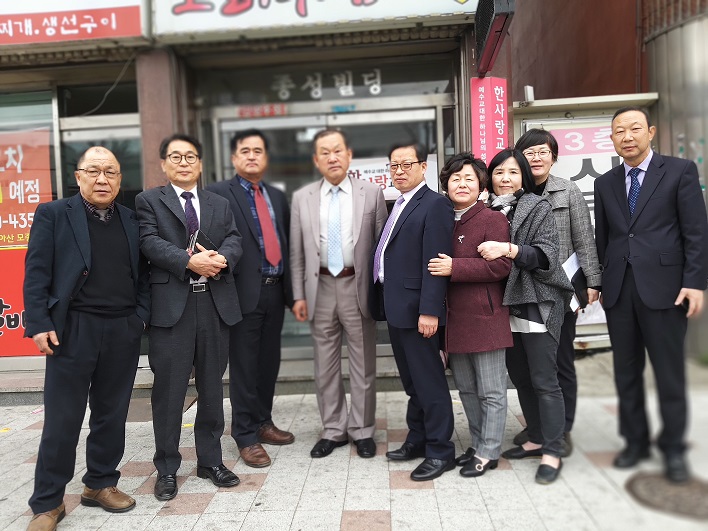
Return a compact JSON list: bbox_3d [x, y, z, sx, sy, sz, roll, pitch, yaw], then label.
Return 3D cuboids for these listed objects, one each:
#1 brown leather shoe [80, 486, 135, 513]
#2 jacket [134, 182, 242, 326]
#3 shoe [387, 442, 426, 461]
[{"bbox_3d":[-1.125,1.026,2.512,0.295,0.110,0.112,-1,3,30],"label":"brown leather shoe"},{"bbox_3d":[-0.796,-0.044,2.655,0.510,0.680,0.350,-3,3,-17],"label":"jacket"},{"bbox_3d":[0.311,0.944,2.937,0.285,0.110,0.105,-3,3,-12],"label":"shoe"}]

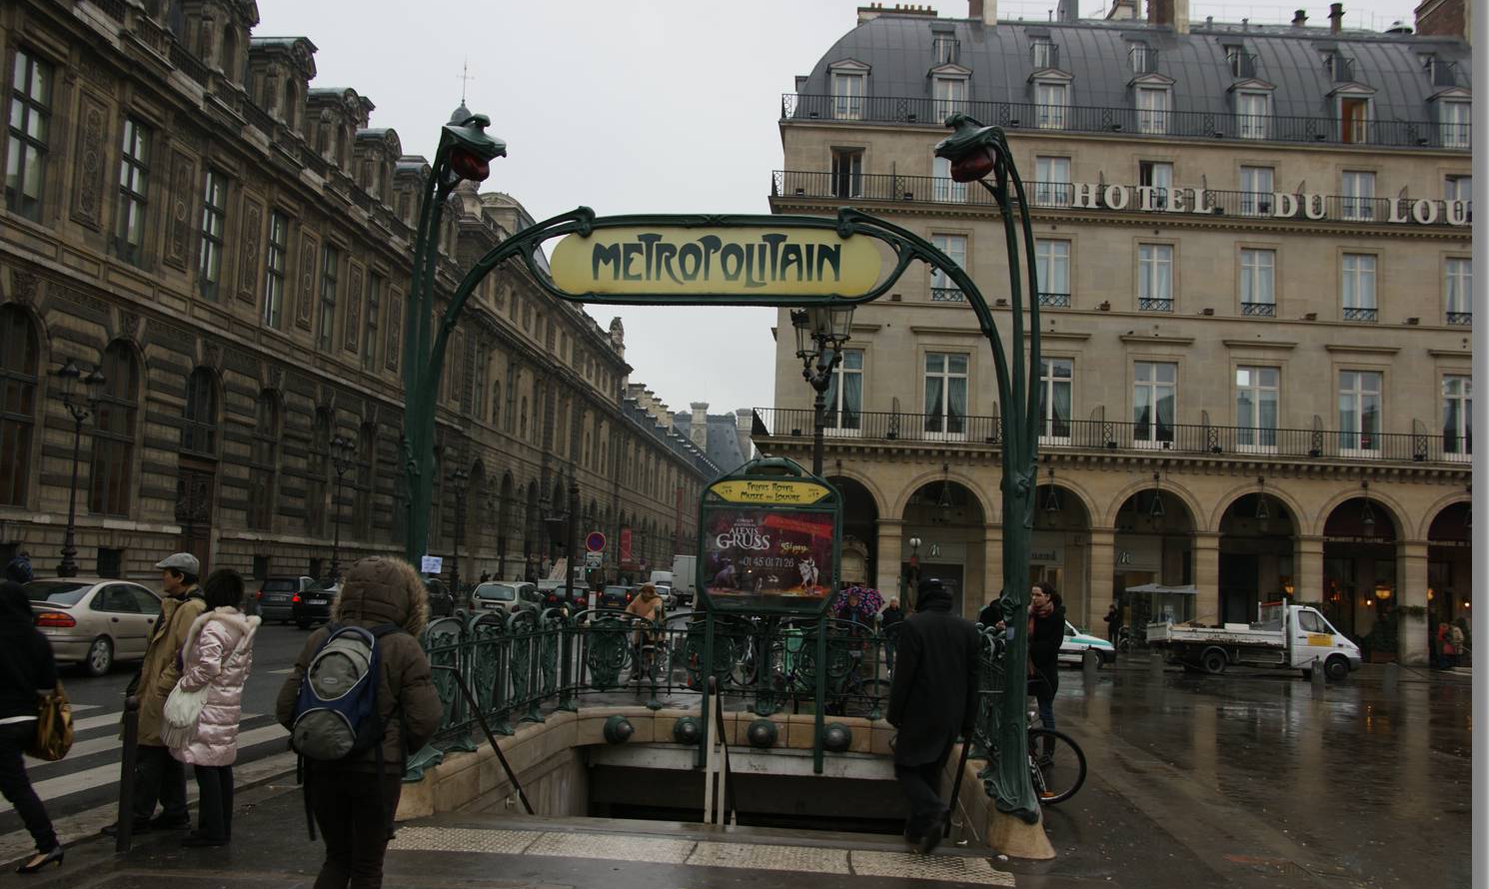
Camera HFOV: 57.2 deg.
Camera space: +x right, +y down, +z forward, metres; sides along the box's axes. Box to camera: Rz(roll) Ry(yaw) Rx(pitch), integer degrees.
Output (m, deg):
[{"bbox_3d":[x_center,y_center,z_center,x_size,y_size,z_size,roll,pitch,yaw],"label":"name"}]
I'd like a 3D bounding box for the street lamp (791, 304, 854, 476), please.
[{"bbox_3d":[1.137,0.720,21.041,1.050,6.250,1.050,2,-6,0],"label":"street lamp"}]

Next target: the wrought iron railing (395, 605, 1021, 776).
[{"bbox_3d":[-0.092,1.963,11.311,4.000,1.020,4.900,2,-6,5],"label":"wrought iron railing"}]

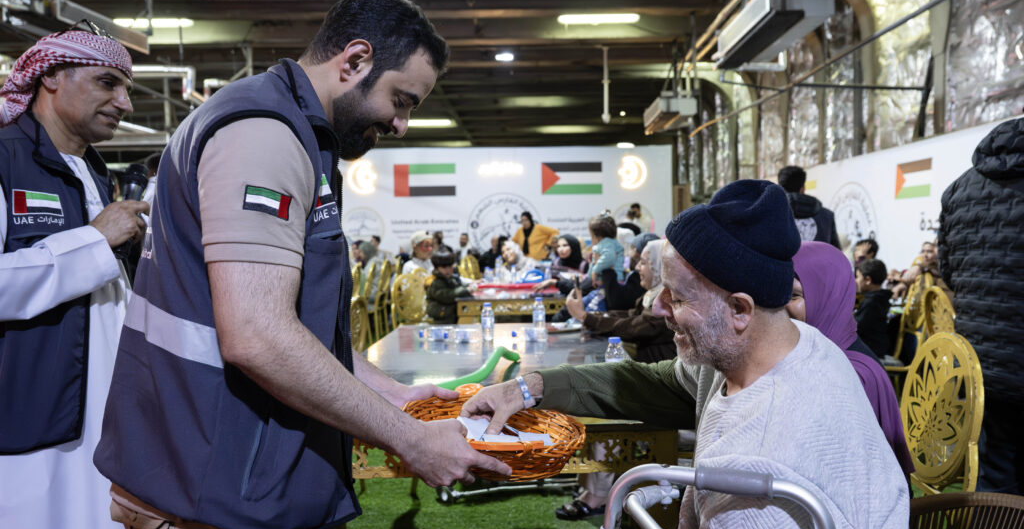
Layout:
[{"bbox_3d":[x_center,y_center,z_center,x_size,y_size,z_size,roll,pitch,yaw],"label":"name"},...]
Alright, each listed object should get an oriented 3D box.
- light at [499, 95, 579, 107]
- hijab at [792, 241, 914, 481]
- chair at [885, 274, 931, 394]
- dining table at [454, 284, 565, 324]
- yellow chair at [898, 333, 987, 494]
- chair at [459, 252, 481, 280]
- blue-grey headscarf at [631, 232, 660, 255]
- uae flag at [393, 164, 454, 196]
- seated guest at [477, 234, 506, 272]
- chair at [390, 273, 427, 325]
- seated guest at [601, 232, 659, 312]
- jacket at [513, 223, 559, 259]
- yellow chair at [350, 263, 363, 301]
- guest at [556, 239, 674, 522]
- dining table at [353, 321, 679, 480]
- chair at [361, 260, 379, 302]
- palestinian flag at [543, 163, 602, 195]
[{"bbox_3d":[0.602,-3.701,15.500,1.750,0.150,0.250,-1,2,-1],"label":"light"},{"bbox_3d":[0.960,0.280,2.060,0.450,0.700,0.450,-1,3,-18],"label":"hijab"},{"bbox_3d":[2.245,0.542,4.145,0.520,1.000,0.450,-1,2,-1],"label":"chair"},{"bbox_3d":[0.067,0.615,6.741,1.100,0.750,2.140,-1,2,-1],"label":"dining table"},{"bbox_3d":[1.222,0.702,2.264,0.530,0.955,0.430,-1,2,1],"label":"yellow chair"},{"bbox_3d":[-0.634,0.378,10.500,0.450,1.000,0.520,-1,2,5],"label":"chair"},{"bbox_3d":[0.863,-0.134,4.350,0.250,0.170,0.210,-1,2,-7],"label":"blue-grey headscarf"},{"bbox_3d":[-1.498,-1.452,11.800,1.060,0.550,0.030,-1,2,-1],"label":"uae flag"},{"bbox_3d":[-0.329,0.295,9.335,0.520,1.350,0.700,1,2,36],"label":"seated guest"},{"bbox_3d":[-0.912,0.574,7.012,0.430,0.955,0.530,1,2,36],"label":"chair"},{"bbox_3d":[0.751,0.458,4.343,0.700,1.320,0.500,-1,2,-4],"label":"seated guest"},{"bbox_3d":[0.301,-0.218,8.750,0.580,0.600,0.340,-1,2,7],"label":"jacket"},{"bbox_3d":[-2.446,0.501,9.816,0.530,0.955,0.430,0,2,4],"label":"yellow chair"},{"bbox_3d":[0.556,0.521,3.134,0.780,1.275,0.500,-1,2,-4],"label":"guest"},{"bbox_3d":[-0.106,0.790,3.109,1.180,0.755,2.360,-1,2,-1],"label":"dining table"},{"bbox_3d":[-1.883,0.475,8.095,0.520,1.000,0.450,-1,2,-1],"label":"chair"},{"bbox_3d":[1.108,-1.575,12.500,1.100,0.600,0.020,-1,2,-1],"label":"palestinian flag"}]

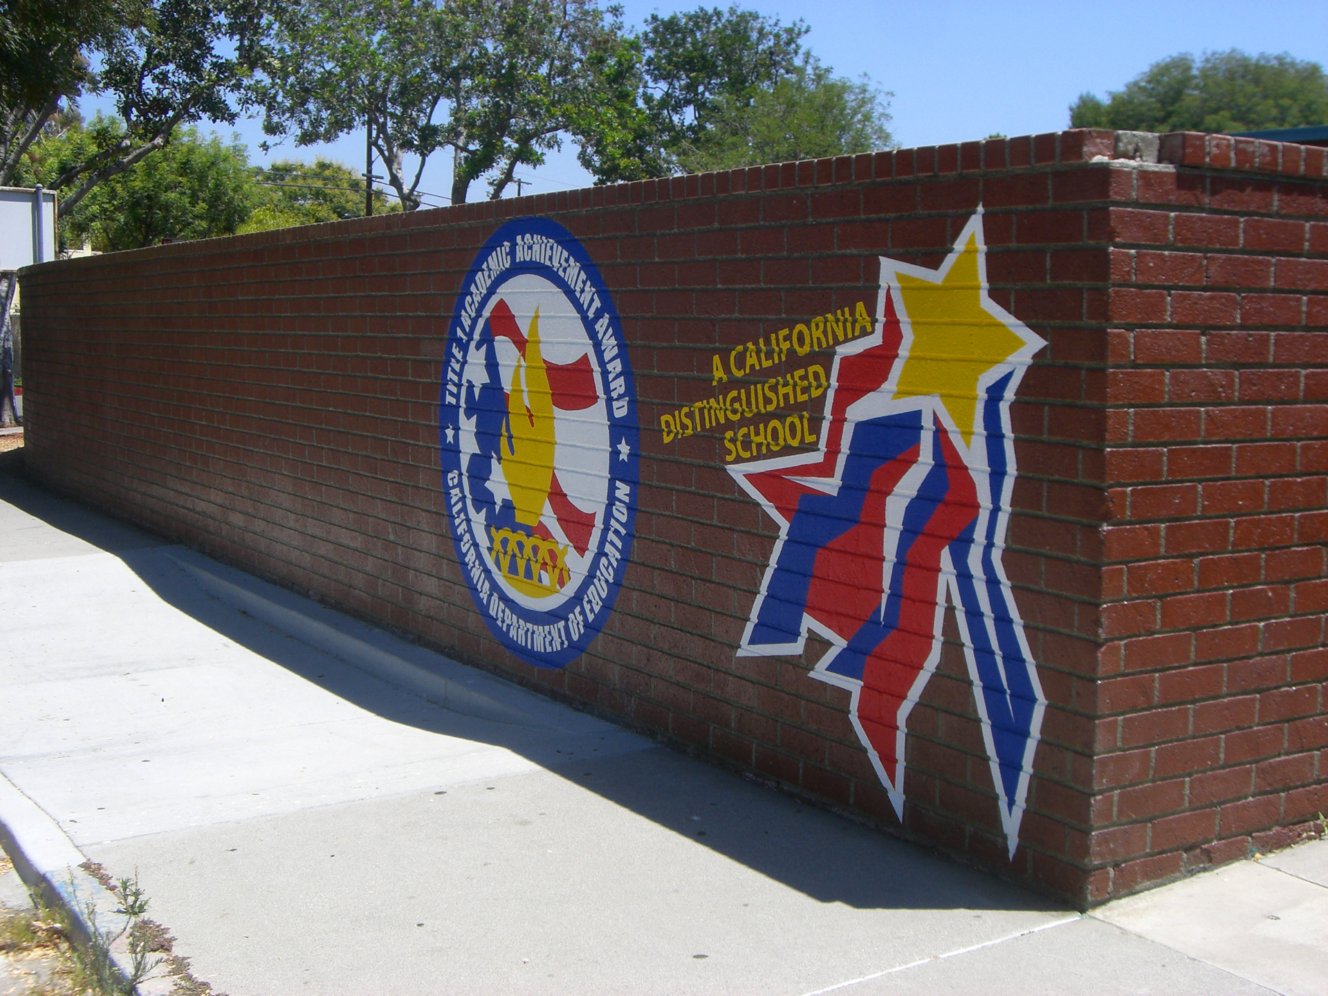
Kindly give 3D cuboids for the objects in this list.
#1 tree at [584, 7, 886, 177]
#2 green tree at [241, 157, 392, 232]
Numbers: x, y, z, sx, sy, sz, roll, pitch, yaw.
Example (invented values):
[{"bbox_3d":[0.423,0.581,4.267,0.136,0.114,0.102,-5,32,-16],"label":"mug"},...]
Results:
[{"bbox_3d":[1.343,-5.979,36.372,6.200,7.780,5.400,1,5,0],"label":"tree"},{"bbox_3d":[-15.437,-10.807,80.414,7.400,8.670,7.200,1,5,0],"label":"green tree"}]

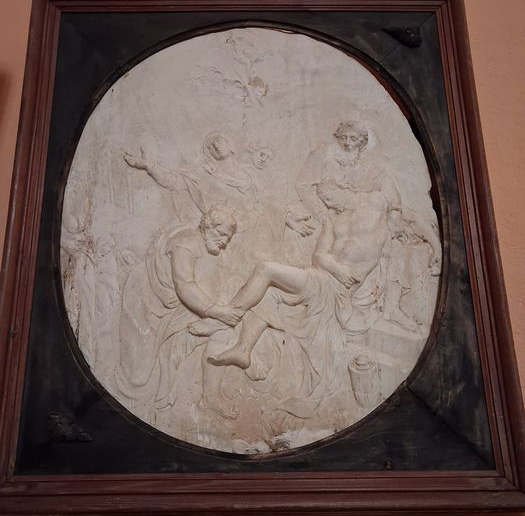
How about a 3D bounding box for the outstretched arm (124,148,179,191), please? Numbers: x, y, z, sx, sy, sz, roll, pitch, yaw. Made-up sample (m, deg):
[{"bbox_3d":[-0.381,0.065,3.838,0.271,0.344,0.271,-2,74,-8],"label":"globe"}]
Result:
[{"bbox_3d":[-0.228,-0.194,1.158,0.148,0.046,0.040,33,-14,9],"label":"outstretched arm"}]

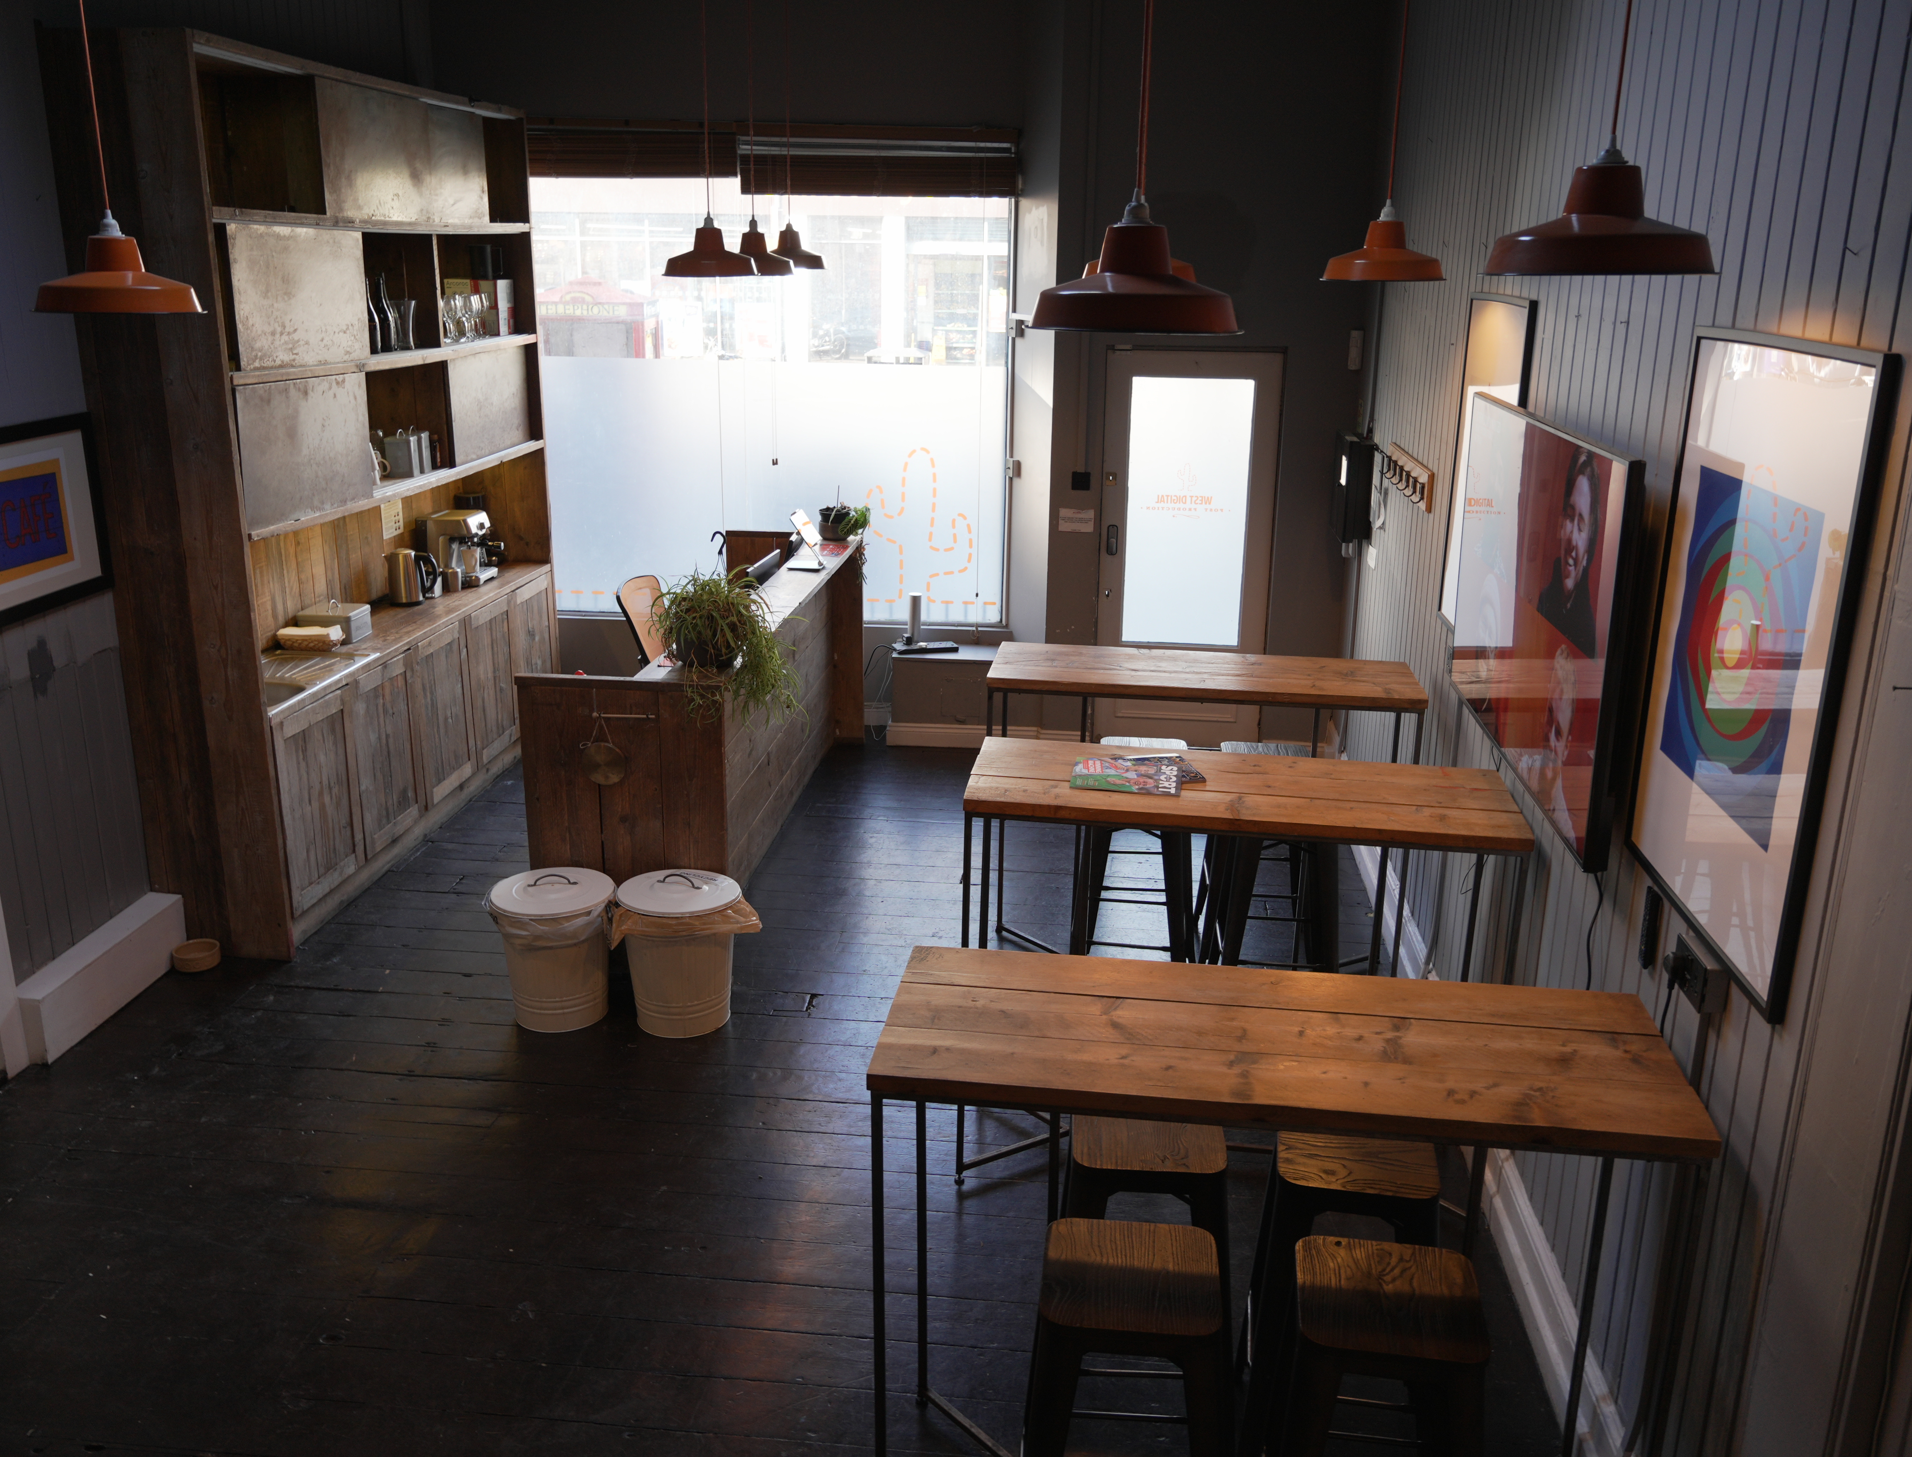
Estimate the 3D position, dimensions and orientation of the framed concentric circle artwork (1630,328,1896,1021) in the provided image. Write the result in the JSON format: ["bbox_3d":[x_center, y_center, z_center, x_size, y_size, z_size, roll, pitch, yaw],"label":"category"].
[{"bbox_3d":[1.375,-0.144,2.876,0.028,1.050,0.812,2,17,6],"label":"framed concentric circle artwork"}]

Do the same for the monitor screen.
[{"bbox_3d":[1.380,-0.307,3.912,0.052,0.831,1.458,1,16,6],"label":"monitor screen"}]

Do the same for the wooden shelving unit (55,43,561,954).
[{"bbox_3d":[-2.451,-1.067,6.851,0.491,3.107,2.902,2,16,6],"label":"wooden shelving unit"}]

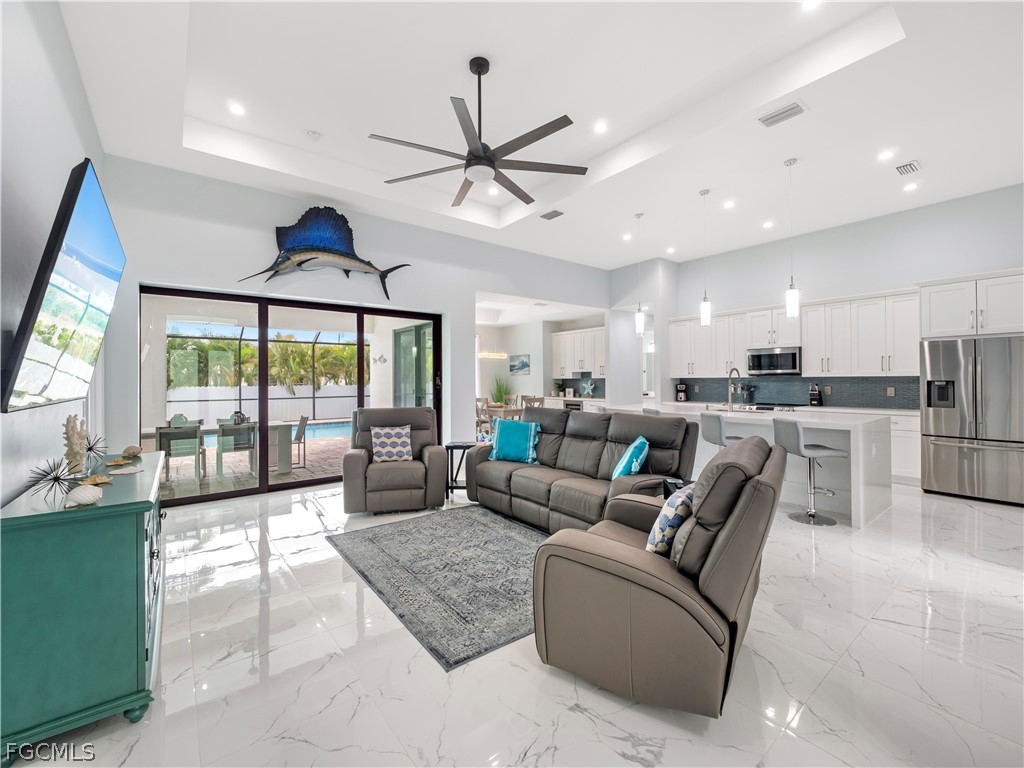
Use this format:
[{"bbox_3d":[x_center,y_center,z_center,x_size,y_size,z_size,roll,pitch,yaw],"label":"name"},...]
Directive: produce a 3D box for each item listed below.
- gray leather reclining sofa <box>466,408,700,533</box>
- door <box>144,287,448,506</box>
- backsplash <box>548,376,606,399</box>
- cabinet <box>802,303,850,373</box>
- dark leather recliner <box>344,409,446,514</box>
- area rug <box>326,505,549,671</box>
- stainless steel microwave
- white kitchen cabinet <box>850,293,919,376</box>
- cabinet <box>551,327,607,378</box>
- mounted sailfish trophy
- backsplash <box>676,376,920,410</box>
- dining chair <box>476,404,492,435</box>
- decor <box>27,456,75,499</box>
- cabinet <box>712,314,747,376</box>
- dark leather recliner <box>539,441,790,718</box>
[{"bbox_3d":[0.554,0.800,4.093,1.010,1.020,2.150,-1,1,-38],"label":"gray leather reclining sofa"},{"bbox_3d":[-2.537,0.131,5.465,3.500,2.390,0.120,-1,1,-37],"label":"door"},{"bbox_3d":[1.889,0.097,10.116,0.020,0.460,1.850,-1,1,-37],"label":"backsplash"},{"bbox_3d":[4.682,-0.631,6.110,0.345,1.055,0.600,-1,1,-38],"label":"cabinet"},{"bbox_3d":[-1.293,0.800,4.707,1.020,1.030,0.980,0,1,-13],"label":"dark leather recliner"},{"bbox_3d":[-0.343,1.336,3.268,1.550,0.012,2.160,-1,1,-37],"label":"area rug"},{"bbox_3d":[4.246,-0.340,6.617,0.400,0.420,0.755,-1,1,-38],"label":"stainless steel microwave"},{"bbox_3d":[5.090,-0.628,5.587,0.345,1.055,0.745,-1,1,-38],"label":"white kitchen cabinet"},{"bbox_3d":[1.765,-0.696,9.992,0.330,1.130,1.930,-1,1,-37],"label":"cabinet"},{"bbox_3d":[-2.232,-1.714,5.251,2.040,1.090,0.260,-1,1,-38],"label":"mounted sailfish trophy"},{"bbox_3d":[4.392,0.121,6.771,0.020,0.456,3.440,-1,1,-38],"label":"backsplash"},{"bbox_3d":[-0.391,0.795,8.599,0.520,0.960,0.460,-1,1,-38],"label":"dining chair"},{"bbox_3d":[-1.859,0.389,1.675,0.165,0.150,0.165,-1,1,-37],"label":"decor"},{"bbox_3d":[3.912,-0.659,7.364,0.330,1.090,0.600,-1,1,-37],"label":"cabinet"},{"bbox_3d":[0.806,0.830,2.161,1.000,1.040,1.010,0,1,31],"label":"dark leather recliner"}]

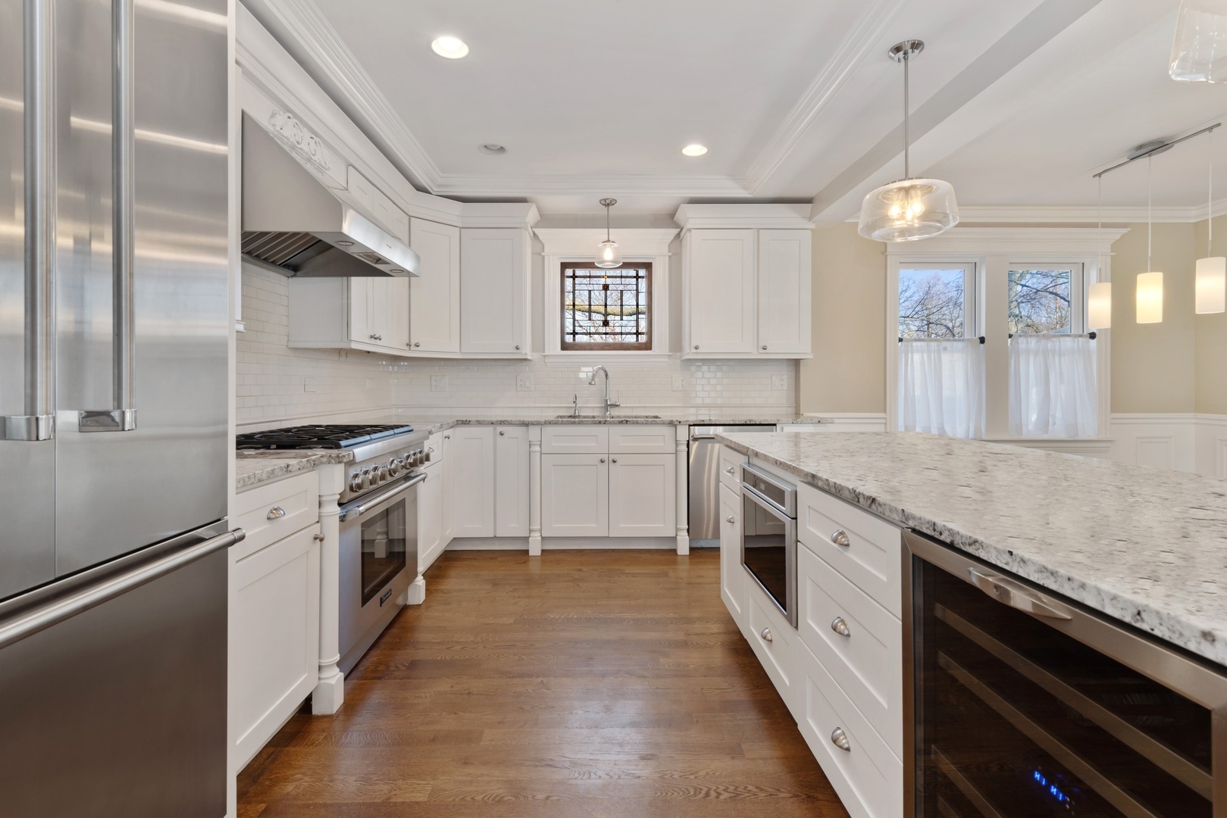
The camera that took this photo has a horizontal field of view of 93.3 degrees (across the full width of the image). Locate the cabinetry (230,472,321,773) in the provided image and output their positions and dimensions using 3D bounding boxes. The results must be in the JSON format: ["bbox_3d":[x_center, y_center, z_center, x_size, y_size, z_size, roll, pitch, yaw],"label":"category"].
[{"bbox_3d":[-1.323,0.598,1.797,0.615,0.757,0.480,0,1,-1],"label":"cabinetry"}]

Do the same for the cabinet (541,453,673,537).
[{"bbox_3d":[-0.041,0.580,4.255,0.920,0.585,0.600,0,1,-1],"label":"cabinet"}]

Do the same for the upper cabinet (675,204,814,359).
[{"bbox_3d":[0.972,-0.926,4.362,0.955,1.107,0.395,0,1,-1],"label":"upper cabinet"}]

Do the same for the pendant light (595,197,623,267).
[{"bbox_3d":[-0.032,-1.287,4.260,0.200,0.475,0.200,0,1,-1],"label":"pendant light"}]

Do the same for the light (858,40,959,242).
[{"bbox_3d":[1.171,-1.069,2.310,0.355,0.735,0.355,0,1,-1],"label":"light"}]

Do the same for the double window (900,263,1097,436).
[{"bbox_3d":[2.976,-0.459,4.530,1.600,1.390,0.140,0,1,-1],"label":"double window"}]

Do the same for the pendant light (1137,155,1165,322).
[{"bbox_3d":[3.057,-0.968,3.300,0.115,0.950,0.115,0,1,-1],"label":"pendant light"}]

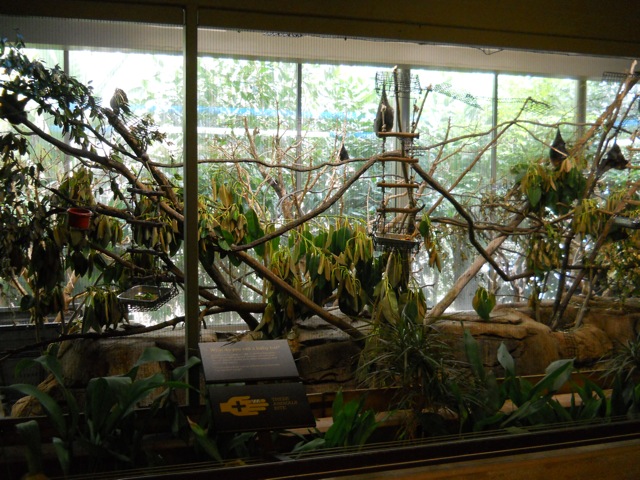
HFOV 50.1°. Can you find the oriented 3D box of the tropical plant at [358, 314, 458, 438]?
[{"bbox_3d":[0.352,0.547,2.720,0.390,0.490,0.380,0,3,-6],"label":"tropical plant"}]

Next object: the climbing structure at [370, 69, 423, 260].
[{"bbox_3d":[0.465,-0.470,4.100,0.310,1.100,0.270,-1,3,-16],"label":"climbing structure"}]

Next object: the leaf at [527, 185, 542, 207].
[{"bbox_3d":[1.411,-0.293,4.500,0.100,0.143,0.040,1,3,11],"label":"leaf"}]

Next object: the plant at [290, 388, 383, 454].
[{"bbox_3d":[0.061,0.676,2.520,0.310,0.260,0.270,0,3,-6],"label":"plant"}]

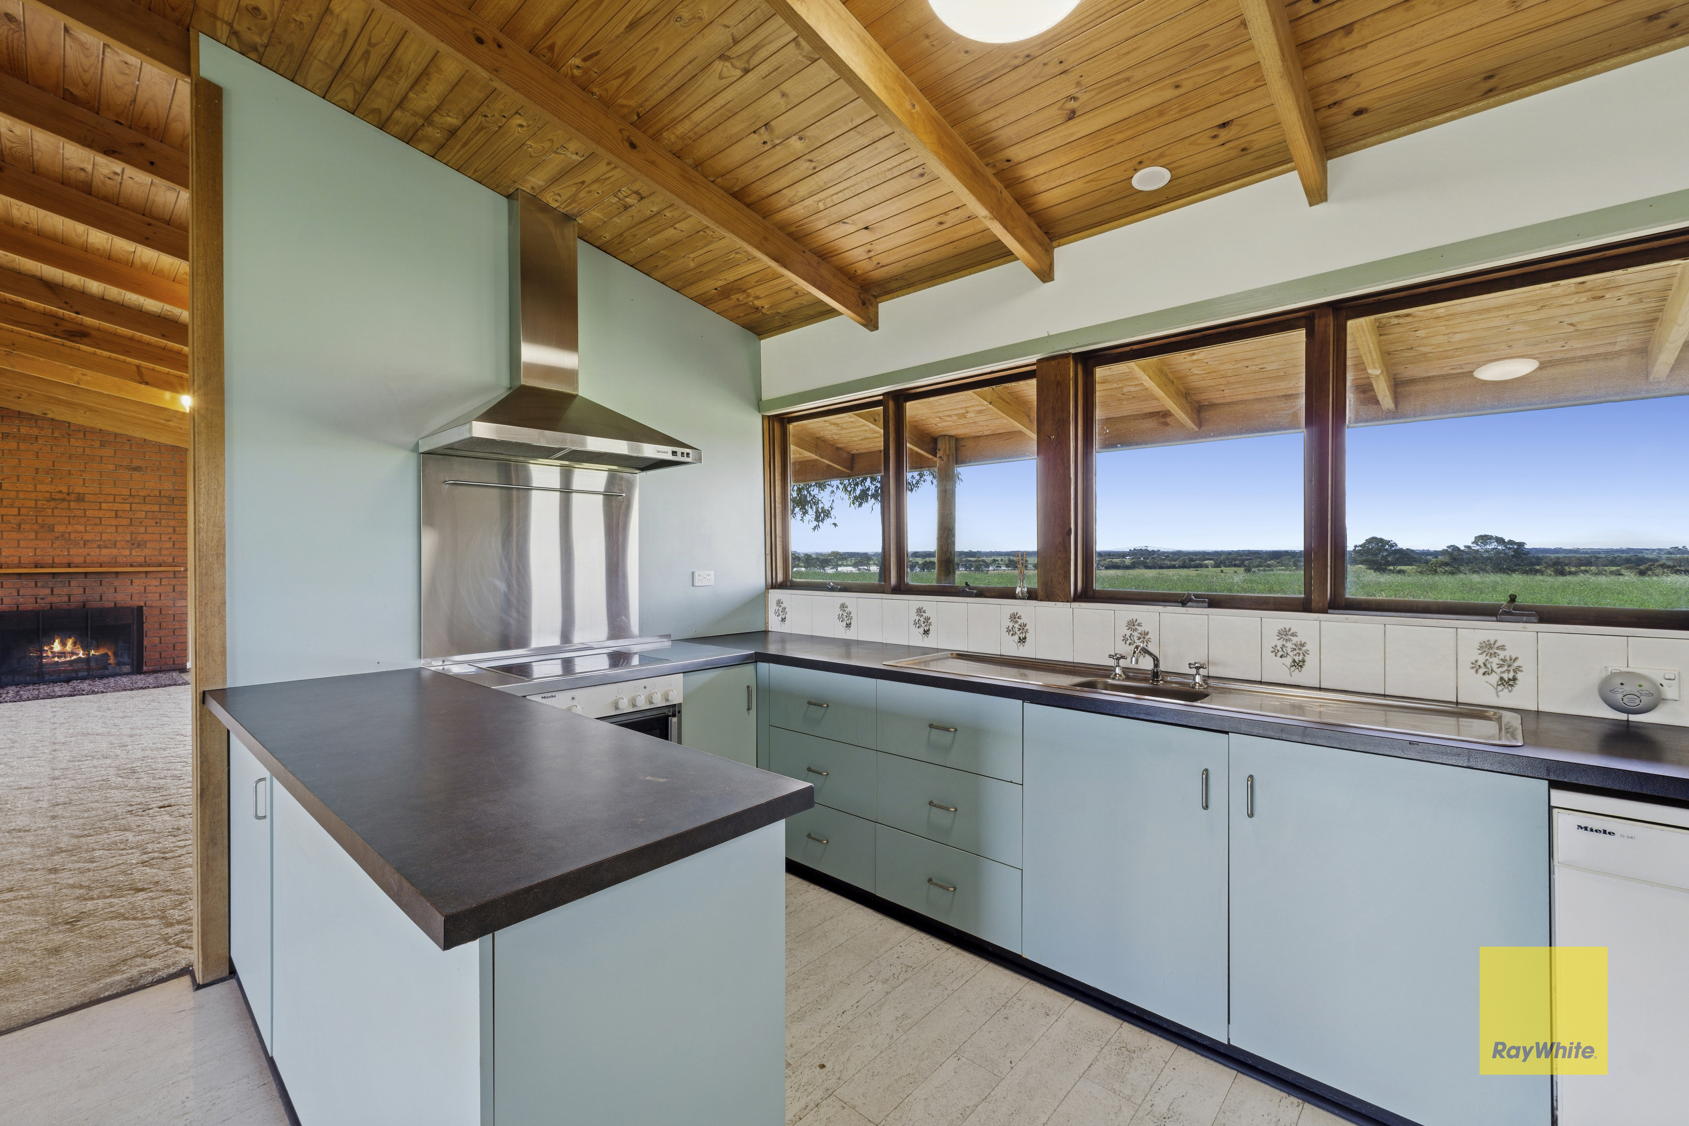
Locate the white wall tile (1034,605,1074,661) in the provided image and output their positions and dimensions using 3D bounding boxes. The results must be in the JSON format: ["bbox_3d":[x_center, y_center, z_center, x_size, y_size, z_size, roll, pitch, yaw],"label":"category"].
[{"bbox_3d":[0.789,0.269,2.641,0.150,0.198,0.009,0,0,43],"label":"white wall tile"}]

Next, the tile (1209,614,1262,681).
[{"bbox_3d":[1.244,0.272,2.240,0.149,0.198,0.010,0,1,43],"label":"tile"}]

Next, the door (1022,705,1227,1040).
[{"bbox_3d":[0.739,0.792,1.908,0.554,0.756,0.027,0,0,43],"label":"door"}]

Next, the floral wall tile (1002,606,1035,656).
[{"bbox_3d":[0.678,0.268,2.744,0.150,0.198,0.009,0,0,43],"label":"floral wall tile"}]

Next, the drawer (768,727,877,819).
[{"bbox_3d":[0.064,0.800,2.893,0.562,0.255,0.510,0,1,43],"label":"drawer"}]

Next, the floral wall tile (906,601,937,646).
[{"bbox_3d":[0.345,0.268,3.065,0.149,0.198,0.010,0,1,43],"label":"floral wall tile"}]

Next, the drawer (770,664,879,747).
[{"bbox_3d":[0.063,0.541,2.891,0.562,0.256,0.510,0,1,43],"label":"drawer"}]

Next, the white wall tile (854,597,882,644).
[{"bbox_3d":[0.121,0.265,3.261,0.150,0.198,0.009,0,0,43],"label":"white wall tile"}]

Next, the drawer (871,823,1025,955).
[{"bbox_3d":[0.464,1.044,2.438,0.569,0.253,0.420,0,0,43],"label":"drawer"}]

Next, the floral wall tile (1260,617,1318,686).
[{"bbox_3d":[1.356,0.272,2.137,0.149,0.198,0.010,0,1,43],"label":"floral wall tile"}]

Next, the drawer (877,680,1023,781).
[{"bbox_3d":[0.467,0.538,2.440,0.569,0.249,0.420,0,0,43],"label":"drawer"}]

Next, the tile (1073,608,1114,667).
[{"bbox_3d":[0.901,0.269,2.538,0.150,0.198,0.009,0,0,43],"label":"tile"}]

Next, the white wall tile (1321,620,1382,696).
[{"bbox_3d":[1.458,0.272,2.021,0.150,0.198,0.009,0,0,43],"label":"white wall tile"}]

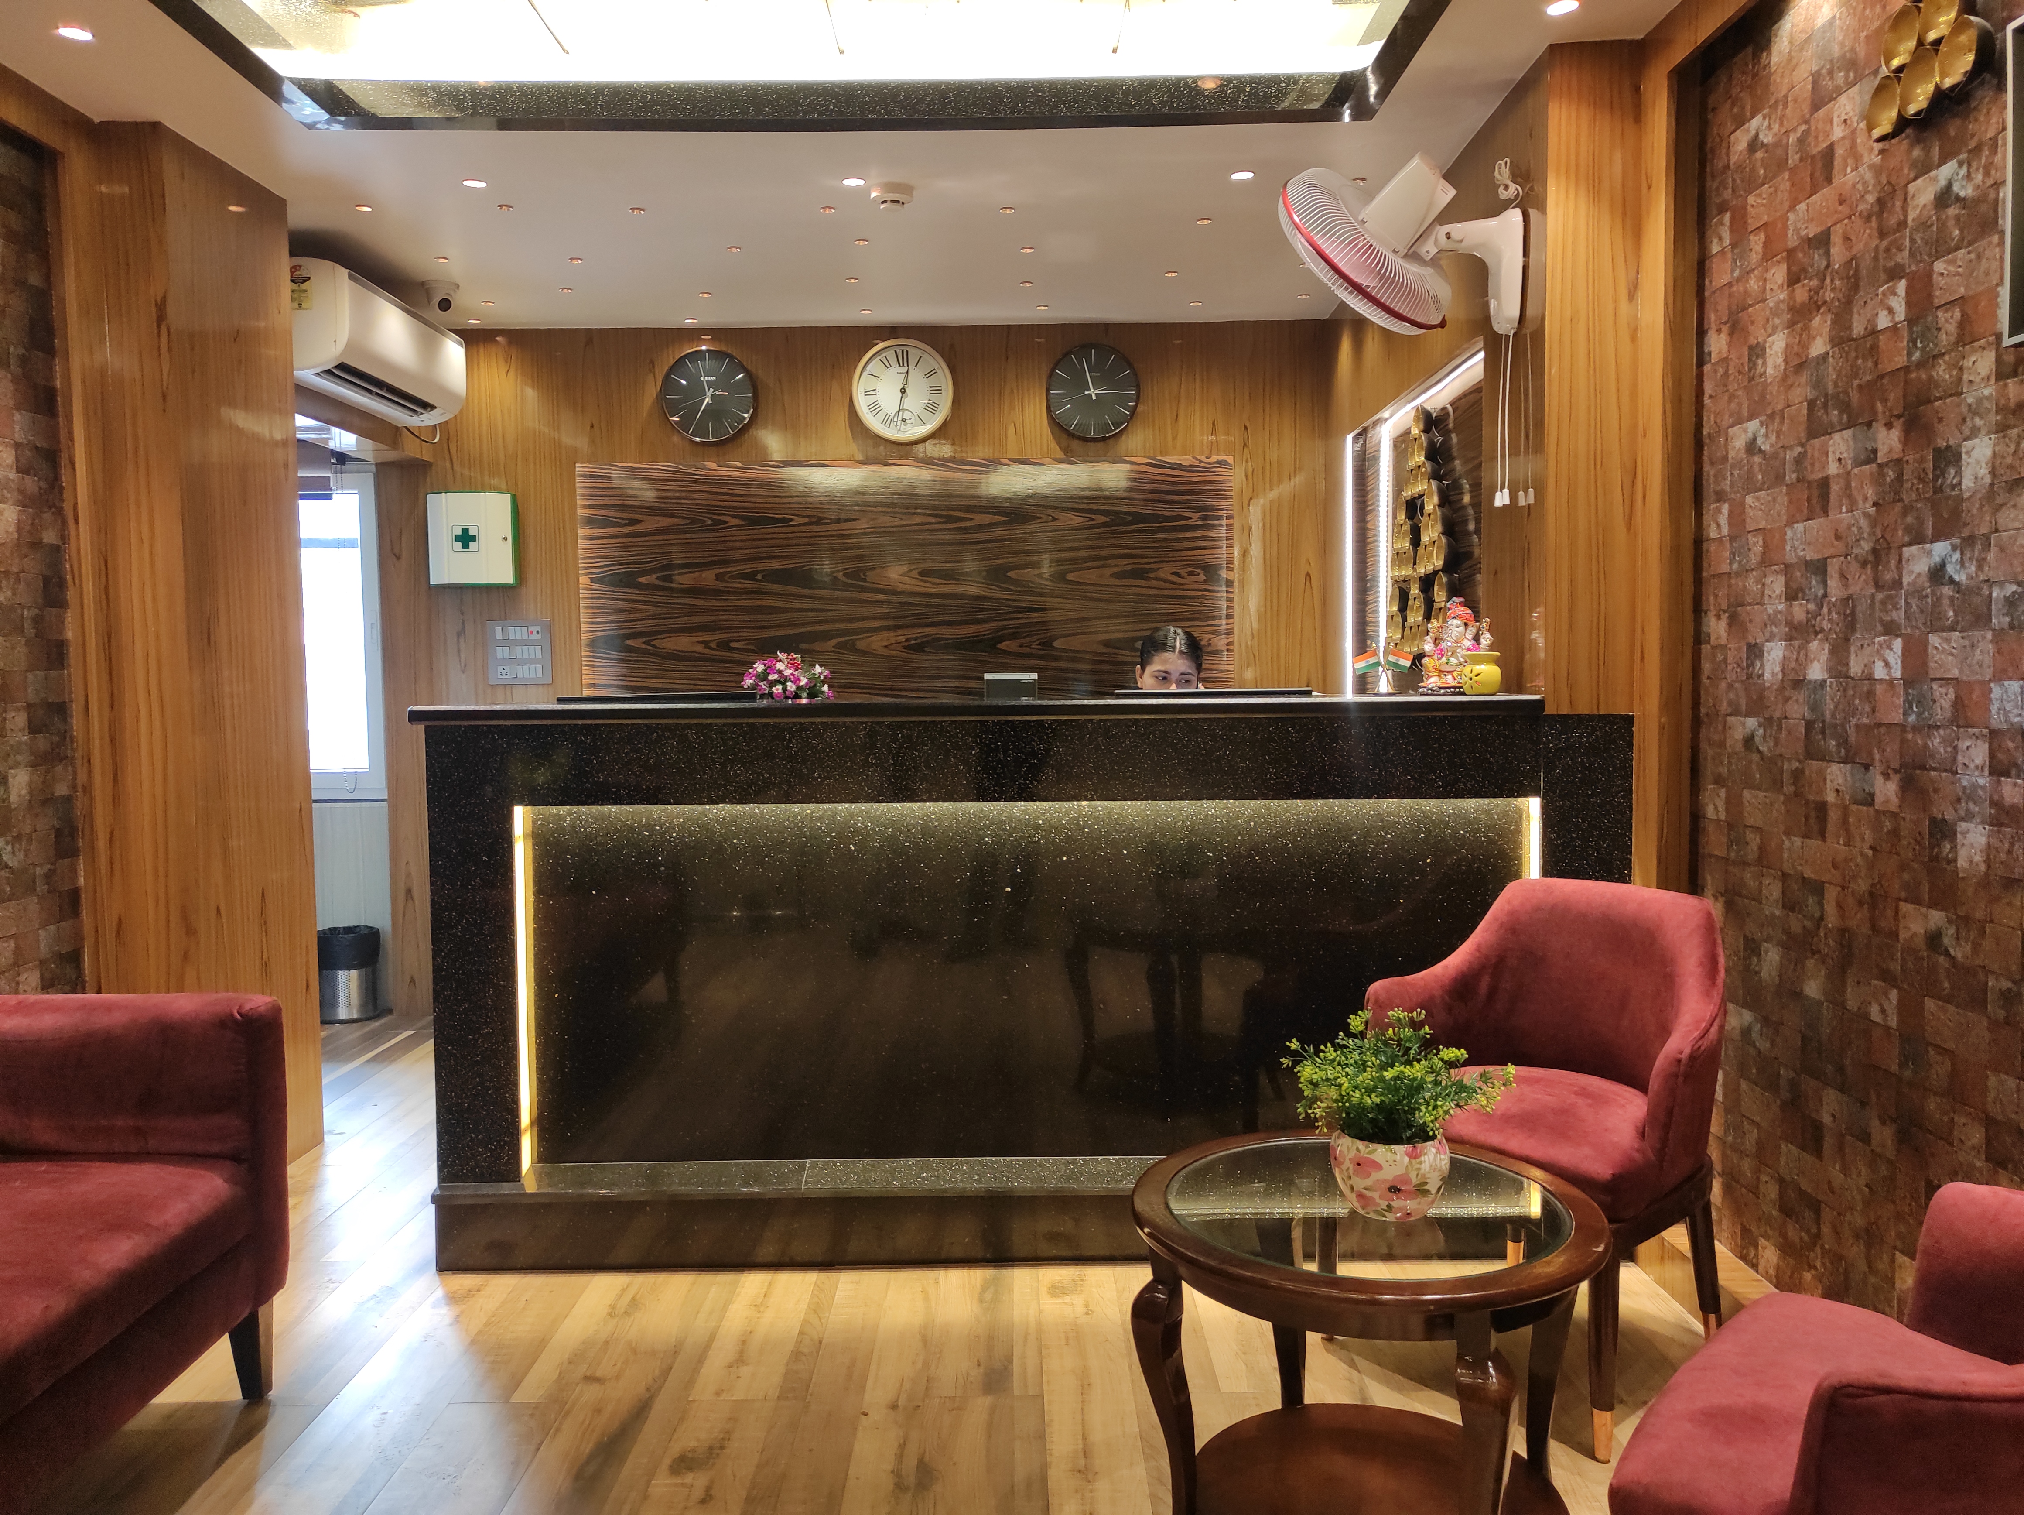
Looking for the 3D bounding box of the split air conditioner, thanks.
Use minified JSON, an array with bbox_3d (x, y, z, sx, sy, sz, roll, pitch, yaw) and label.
[{"bbox_3d":[-1.920,-1.223,4.408,0.225,0.295,0.880,-1,2,0],"label":"split air conditioner"}]

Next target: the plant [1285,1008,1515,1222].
[{"bbox_3d":[0.502,0.449,1.892,0.290,0.258,0.270,-1,2,0],"label":"plant"}]

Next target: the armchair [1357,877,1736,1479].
[{"bbox_3d":[0.911,0.625,2.493,0.575,0.775,0.550,-3,3,-42],"label":"armchair"}]

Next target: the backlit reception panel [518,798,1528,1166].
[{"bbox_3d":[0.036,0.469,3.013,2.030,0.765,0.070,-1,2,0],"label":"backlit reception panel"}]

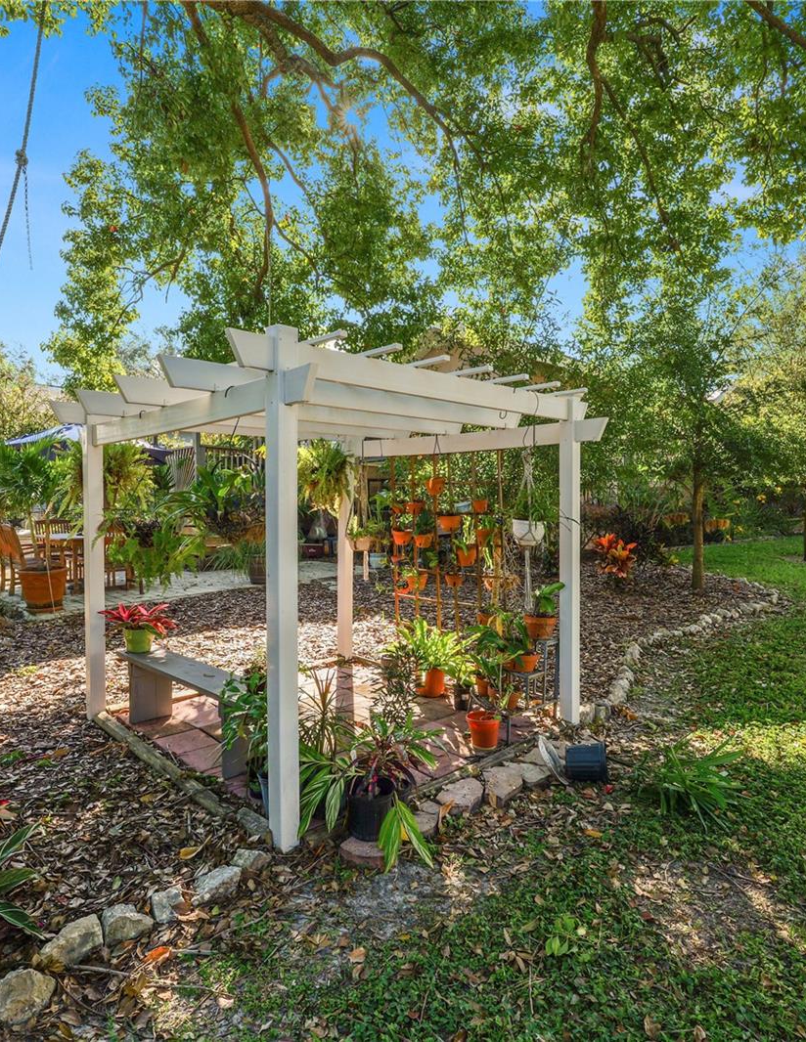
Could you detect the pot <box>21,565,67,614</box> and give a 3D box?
[{"bbox_3d":[-4.188,0.806,7.100,0.530,0.500,0.530,-1,3,-26],"label":"pot"}]

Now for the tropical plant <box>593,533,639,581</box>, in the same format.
[{"bbox_3d":[3.287,0.557,9.400,0.660,0.720,0.660,1,2,19],"label":"tropical plant"}]

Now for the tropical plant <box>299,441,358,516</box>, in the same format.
[{"bbox_3d":[-0.671,-0.369,5.100,0.580,0.620,0.580,0,2,-7],"label":"tropical plant"}]

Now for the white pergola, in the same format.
[{"bbox_3d":[-0.452,0.217,3.930,2.490,2.130,2.630,-2,3,-42],"label":"white pergola"}]

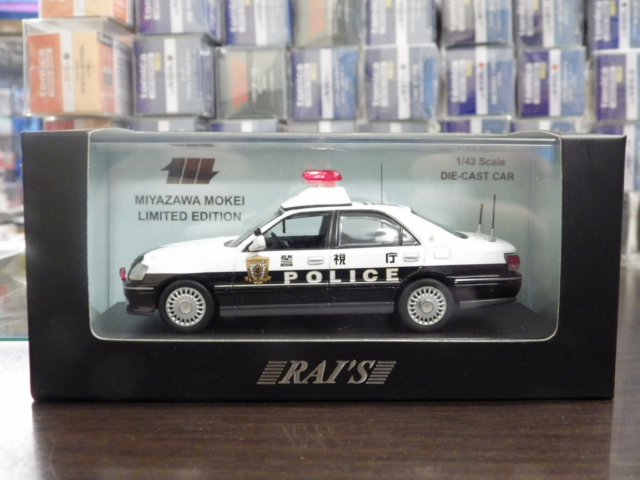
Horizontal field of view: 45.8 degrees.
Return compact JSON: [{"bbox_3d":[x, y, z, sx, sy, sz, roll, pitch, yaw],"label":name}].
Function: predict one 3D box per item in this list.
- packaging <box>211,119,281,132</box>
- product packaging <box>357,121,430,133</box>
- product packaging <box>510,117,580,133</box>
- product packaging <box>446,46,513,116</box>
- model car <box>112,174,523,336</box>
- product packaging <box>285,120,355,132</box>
[{"bbox_3d":[-0.044,-0.056,0.498,0.041,0.043,0.087,0,6,0],"label":"packaging"},{"bbox_3d":[0.044,-0.055,0.498,0.041,0.043,0.087,0,6,0],"label":"product packaging"},{"bbox_3d":[0.135,-0.056,0.498,0.041,0.043,0.087,0,6,0],"label":"product packaging"},{"bbox_3d":[0.095,-0.099,0.494,0.041,0.043,0.087,0,6,0],"label":"product packaging"},{"bbox_3d":[0.000,0.001,0.221,0.114,0.043,0.043,0,6,0],"label":"model car"},{"bbox_3d":[0.001,-0.055,0.498,0.041,0.043,0.087,0,6,0],"label":"product packaging"}]

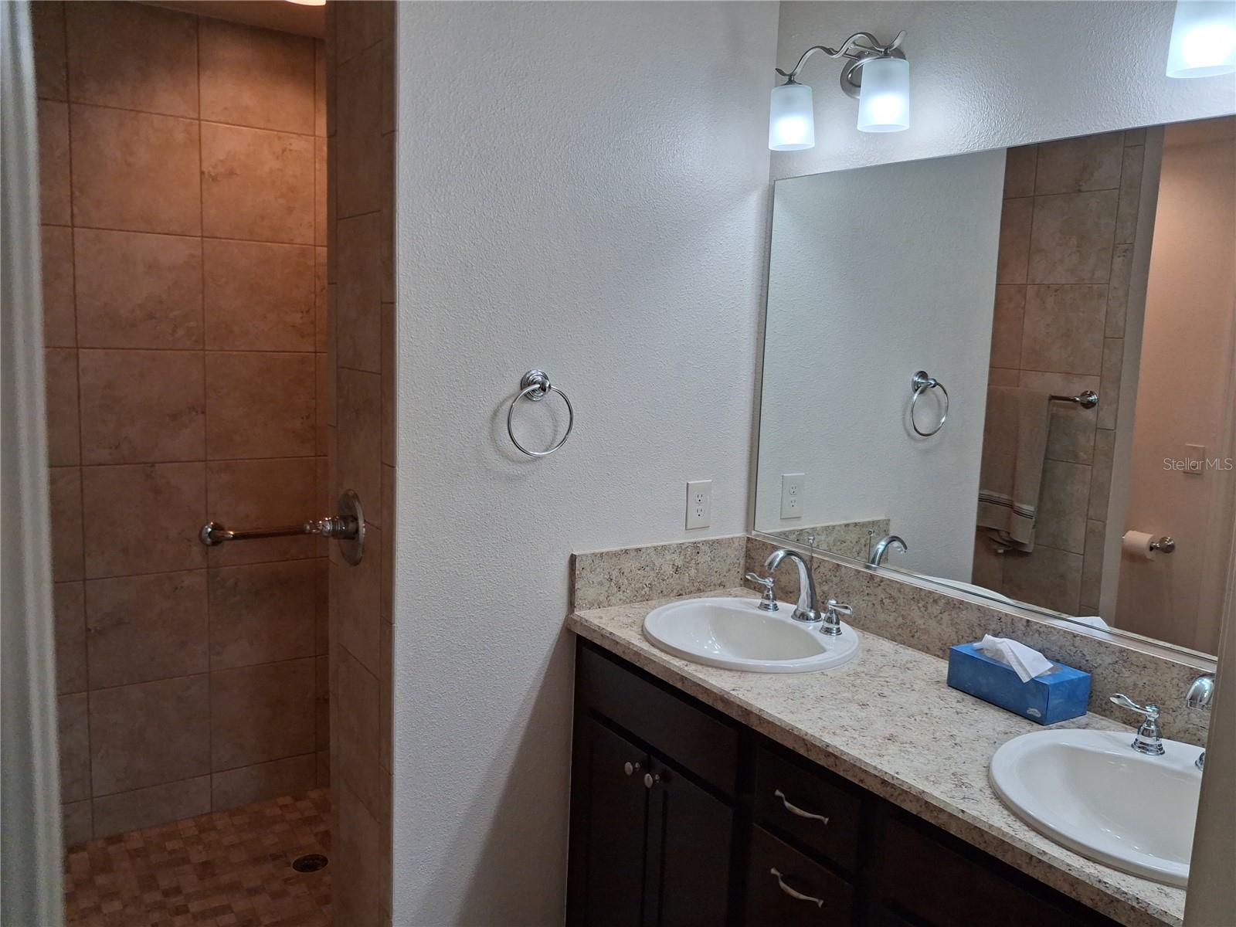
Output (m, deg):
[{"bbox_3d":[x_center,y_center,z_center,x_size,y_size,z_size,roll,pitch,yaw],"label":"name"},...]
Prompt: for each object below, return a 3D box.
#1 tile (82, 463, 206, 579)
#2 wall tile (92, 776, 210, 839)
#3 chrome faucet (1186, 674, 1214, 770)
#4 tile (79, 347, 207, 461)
[{"bbox_3d":[-1.387,0.166,2.839,0.328,0.328,0.010,-3,9,-35],"label":"tile"},{"bbox_3d":[-1.449,1.067,3.014,0.334,0.131,0.010,-3,9,-34],"label":"wall tile"},{"bbox_3d":[0.899,0.393,1.459,0.172,0.174,0.066,-3,9,-34],"label":"chrome faucet"},{"bbox_3d":[-1.399,-0.165,2.846,0.334,0.334,0.010,-3,9,-34],"label":"tile"}]

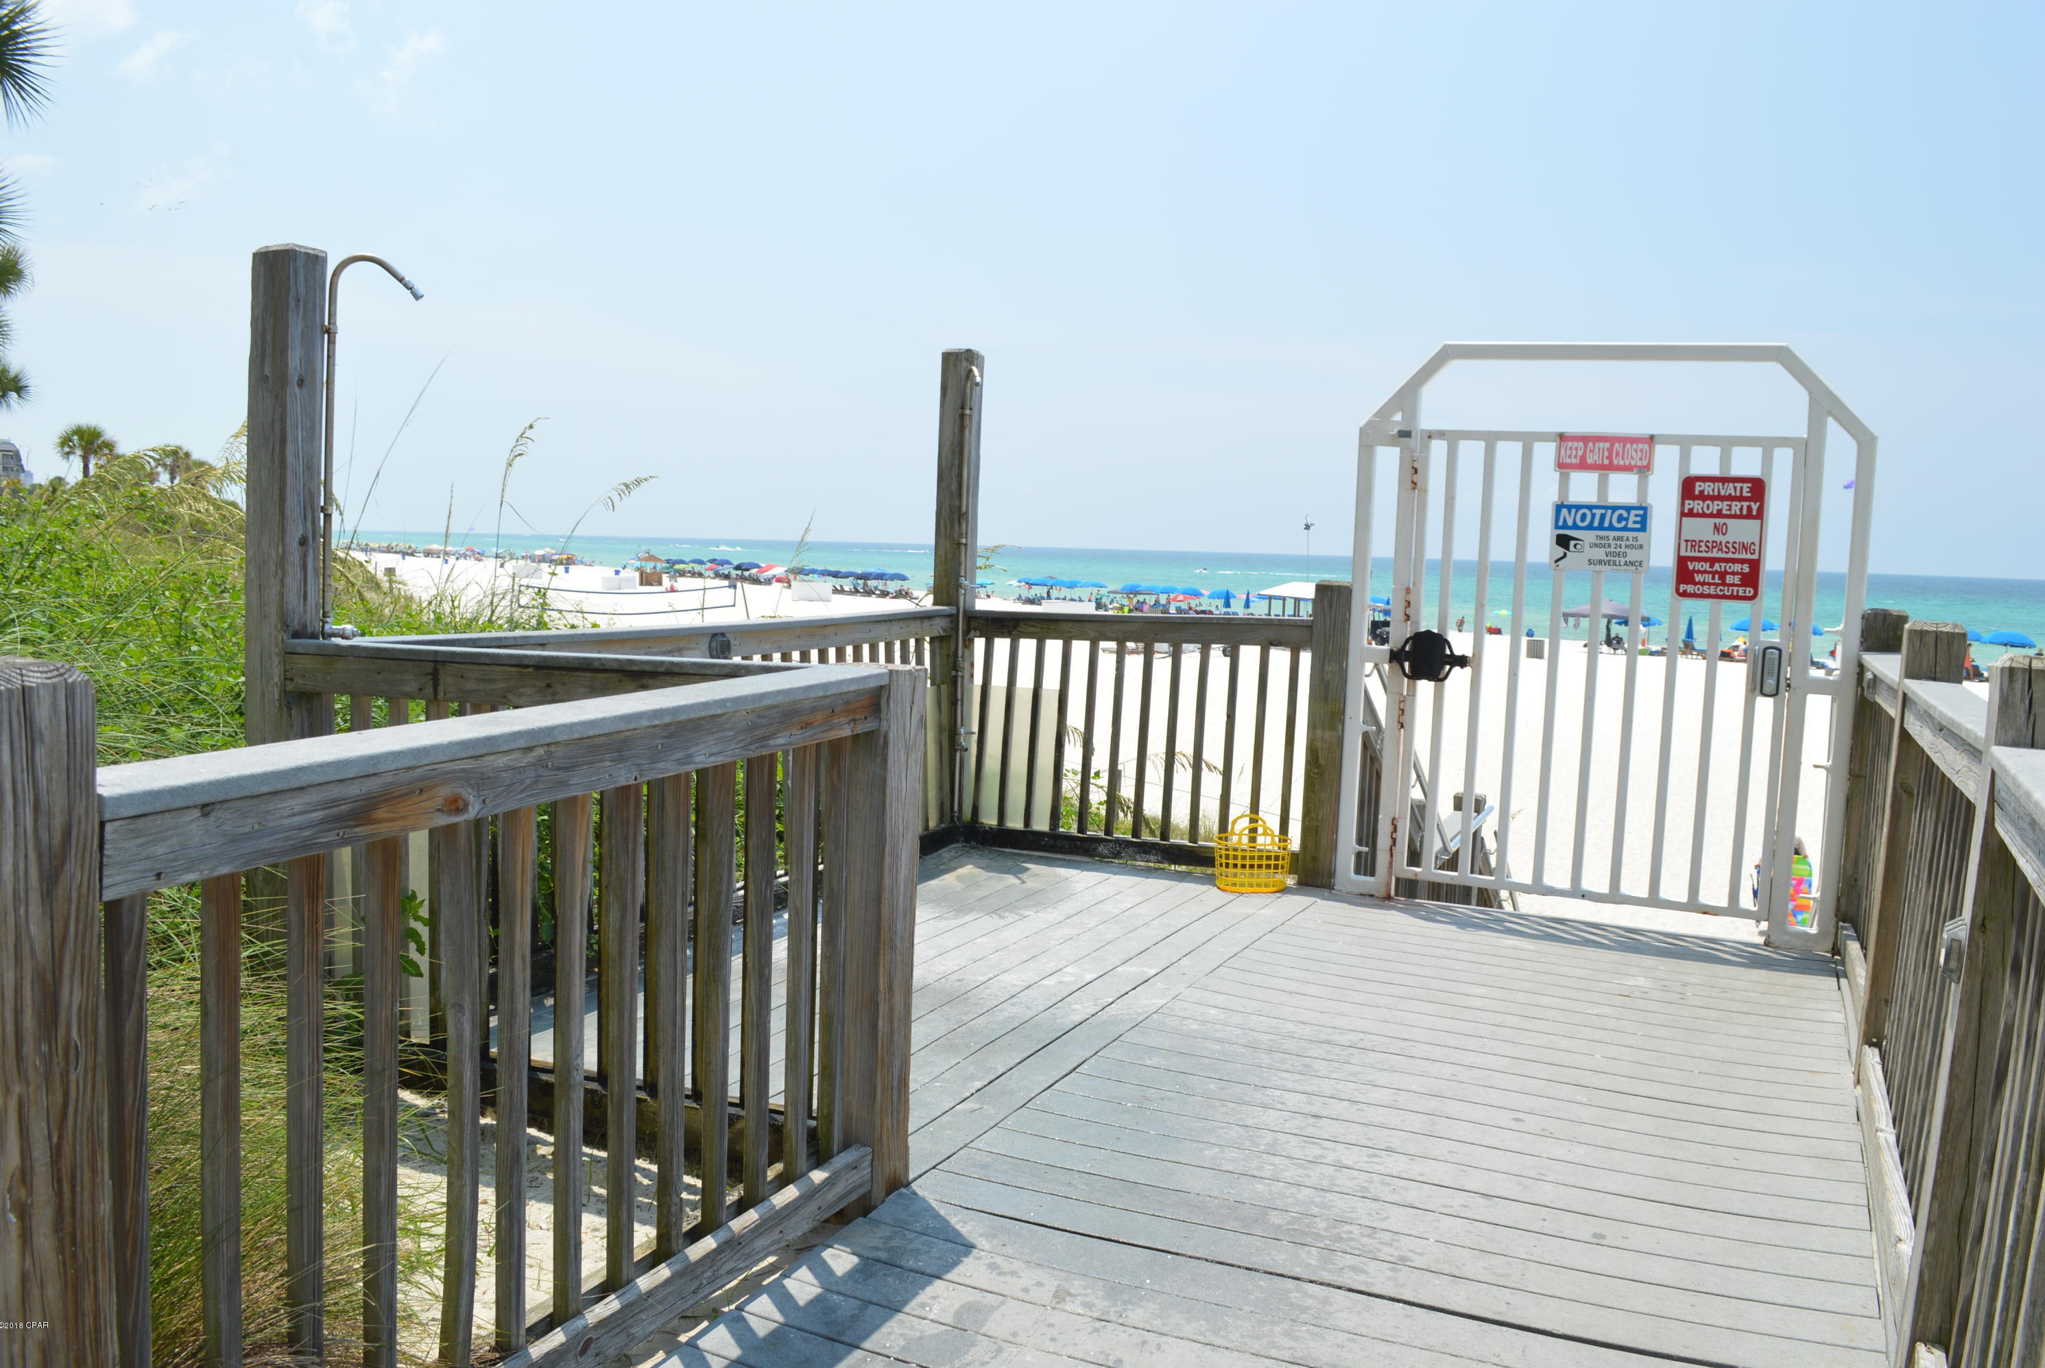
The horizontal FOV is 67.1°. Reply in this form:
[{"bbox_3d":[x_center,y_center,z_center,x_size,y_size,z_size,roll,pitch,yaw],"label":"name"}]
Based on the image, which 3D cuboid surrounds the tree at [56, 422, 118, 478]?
[{"bbox_3d":[-42.272,-8.498,69.625,2.700,6.456,2.700,-1,6,-31],"label":"tree"}]

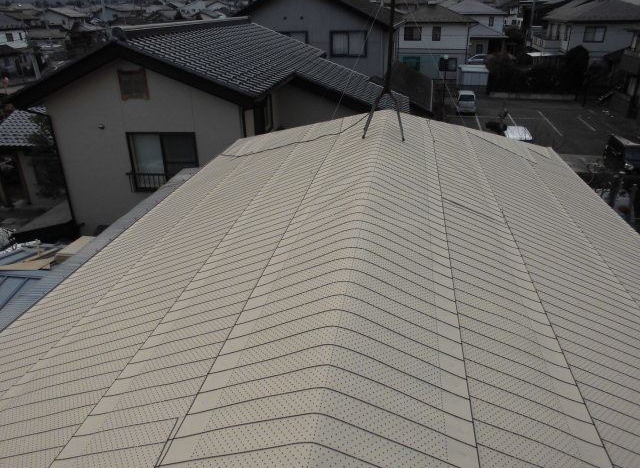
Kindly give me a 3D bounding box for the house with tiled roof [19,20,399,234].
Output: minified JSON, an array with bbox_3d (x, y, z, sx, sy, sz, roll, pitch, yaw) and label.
[{"bbox_3d":[-1.984,-2.651,15.357,9.400,7.650,8.800,4,26,9],"label":"house with tiled roof"}]

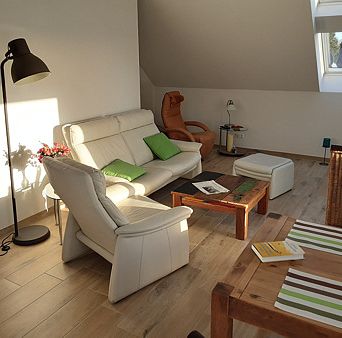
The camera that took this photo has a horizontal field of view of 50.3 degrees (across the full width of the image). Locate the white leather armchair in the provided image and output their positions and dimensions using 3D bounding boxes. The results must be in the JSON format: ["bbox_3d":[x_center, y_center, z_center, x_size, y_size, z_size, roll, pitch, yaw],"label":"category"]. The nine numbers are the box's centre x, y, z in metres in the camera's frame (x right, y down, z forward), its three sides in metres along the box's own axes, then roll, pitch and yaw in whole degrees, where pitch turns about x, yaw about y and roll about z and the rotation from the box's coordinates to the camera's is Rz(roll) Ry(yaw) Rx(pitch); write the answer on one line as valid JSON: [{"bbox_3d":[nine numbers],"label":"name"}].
[{"bbox_3d":[-0.428,0.334,2.947,0.911,0.982,0.850,-15,22,-41],"label":"white leather armchair"}]

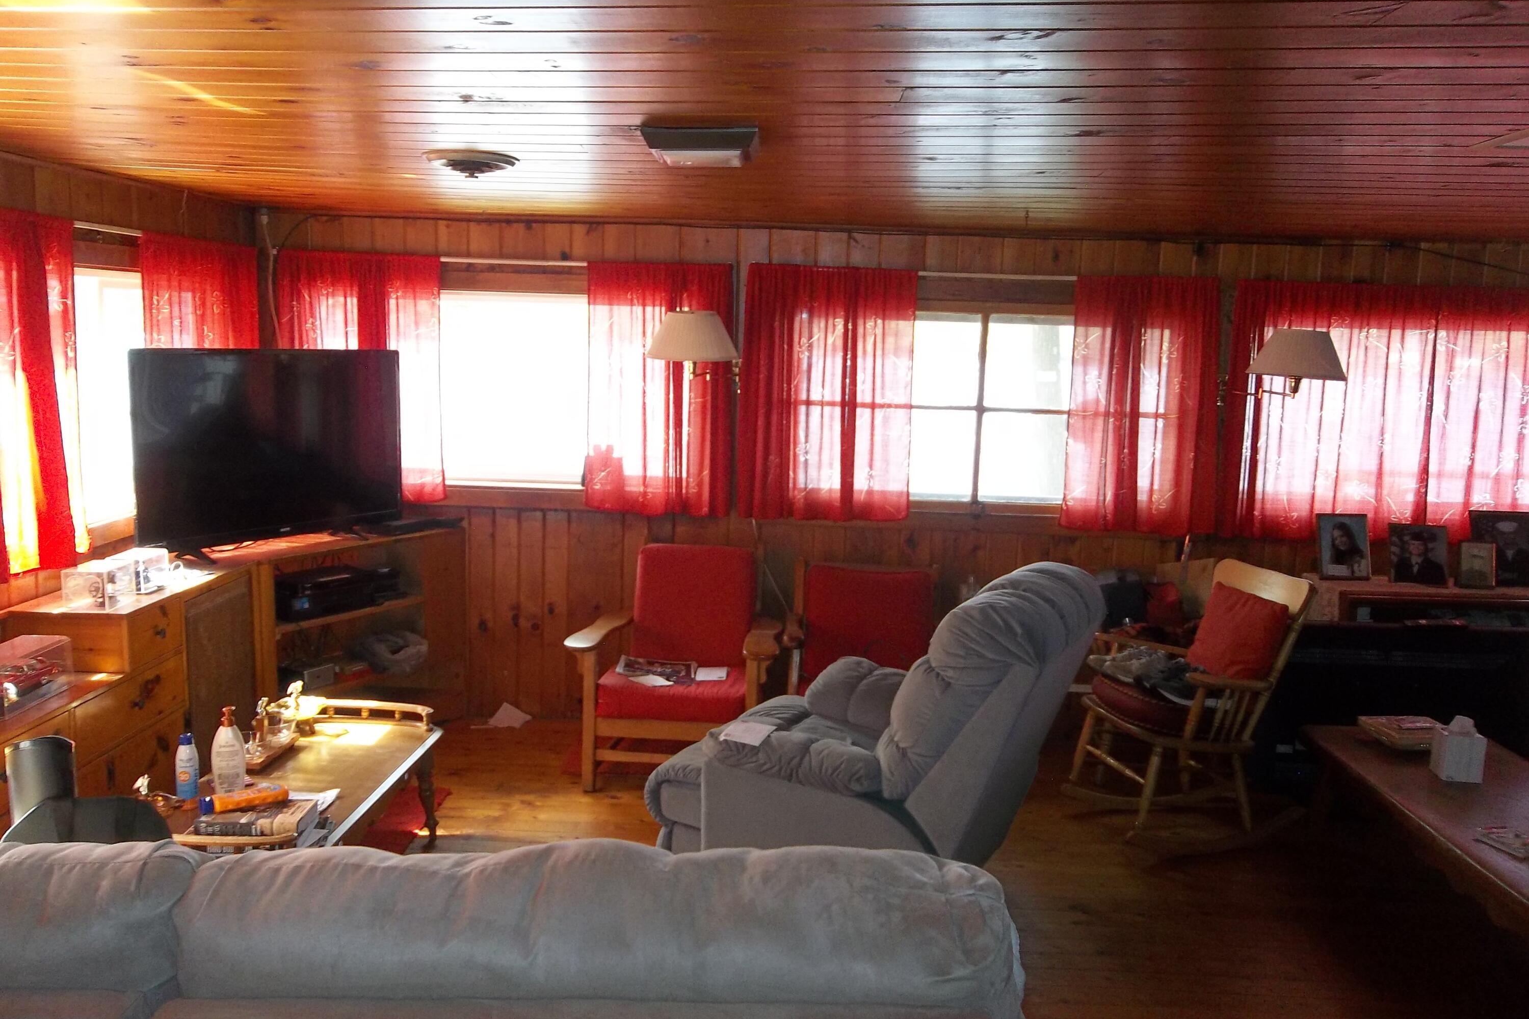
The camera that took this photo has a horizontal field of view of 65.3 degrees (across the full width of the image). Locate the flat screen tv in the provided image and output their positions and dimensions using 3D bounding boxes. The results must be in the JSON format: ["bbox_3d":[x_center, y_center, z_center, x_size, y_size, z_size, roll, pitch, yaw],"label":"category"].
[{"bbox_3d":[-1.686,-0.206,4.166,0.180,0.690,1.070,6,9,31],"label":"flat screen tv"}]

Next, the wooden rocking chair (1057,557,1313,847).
[{"bbox_3d":[1.507,0.665,4.212,0.710,0.890,0.600,-1,9,-16],"label":"wooden rocking chair"}]

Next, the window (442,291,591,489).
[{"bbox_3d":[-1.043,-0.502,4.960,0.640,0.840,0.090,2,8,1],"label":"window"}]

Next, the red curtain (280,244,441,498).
[{"bbox_3d":[-1.640,-0.533,4.877,0.680,1.010,0.090,2,7,1],"label":"red curtain"}]

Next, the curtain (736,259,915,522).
[{"bbox_3d":[0.258,-0.465,4.844,0.700,1.020,0.090,2,7,1],"label":"curtain"}]

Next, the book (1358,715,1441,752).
[{"bbox_3d":[2.108,0.731,3.901,0.245,0.060,0.180,1,8,-5],"label":"book"}]

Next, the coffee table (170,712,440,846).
[{"bbox_3d":[-1.304,0.917,3.336,0.530,0.468,1.120,2,8,1],"label":"coffee table"}]

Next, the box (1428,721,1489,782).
[{"bbox_3d":[1.983,0.692,3.414,0.108,0.145,0.105,3,7,10],"label":"box"}]

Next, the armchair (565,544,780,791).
[{"bbox_3d":[-0.291,0.580,4.543,0.750,0.810,0.750,2,7,6],"label":"armchair"}]

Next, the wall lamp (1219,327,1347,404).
[{"bbox_3d":[2.001,-0.541,4.588,0.360,0.305,0.530,2,7,1],"label":"wall lamp"}]

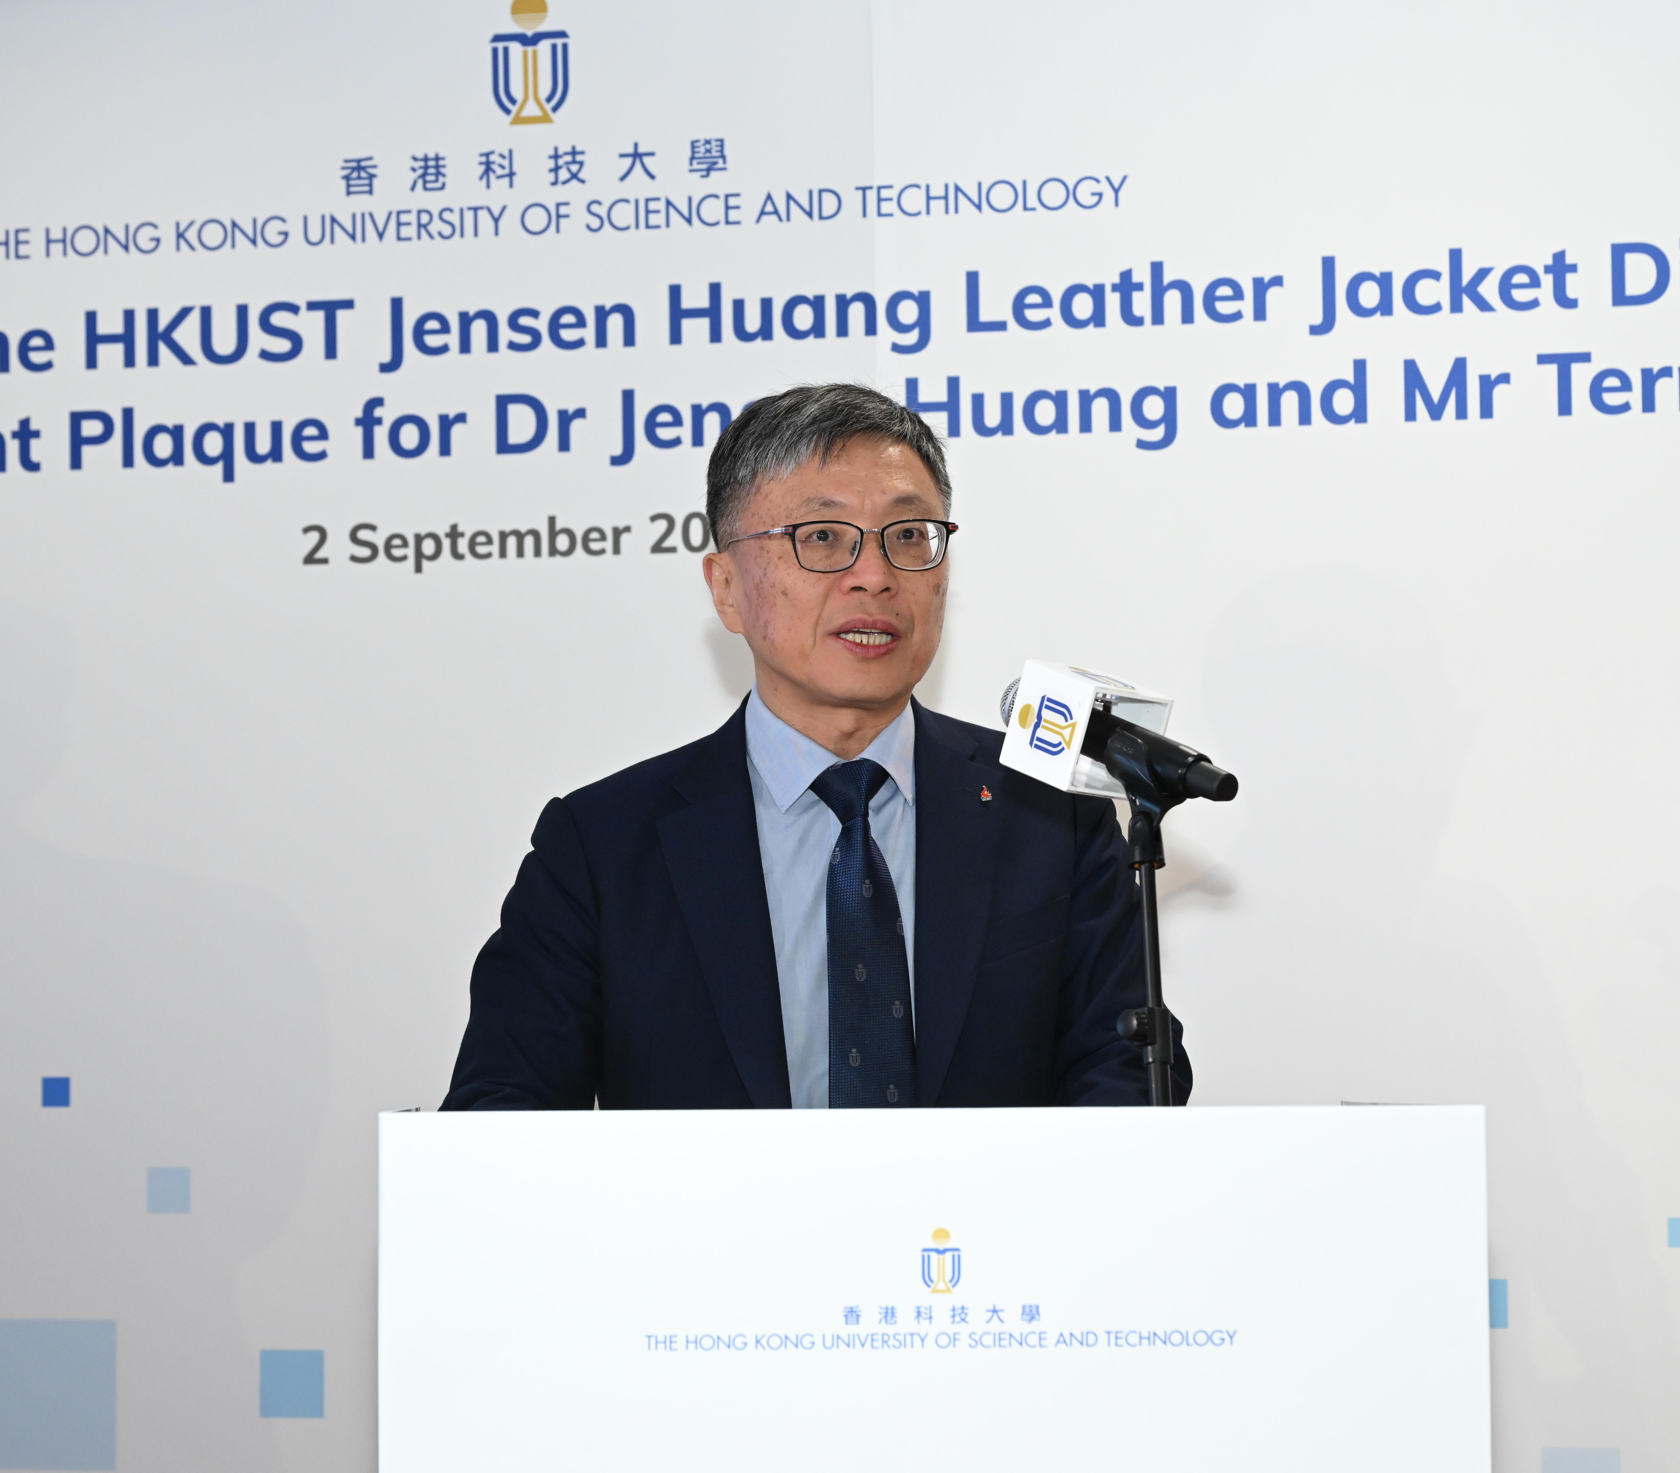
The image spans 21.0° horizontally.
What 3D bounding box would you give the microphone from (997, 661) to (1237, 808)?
[{"bbox_3d":[0.191,0.006,3.150,0.077,0.077,0.245,14,4,-41],"label":"microphone"}]

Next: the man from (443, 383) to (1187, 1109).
[{"bbox_3d":[-0.009,0.582,3.354,0.540,1.700,0.440,1,-5,-12],"label":"man"}]

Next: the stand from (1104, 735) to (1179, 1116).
[{"bbox_3d":[0.220,0.192,3.134,0.130,0.400,0.130,1,-6,-40],"label":"stand"}]

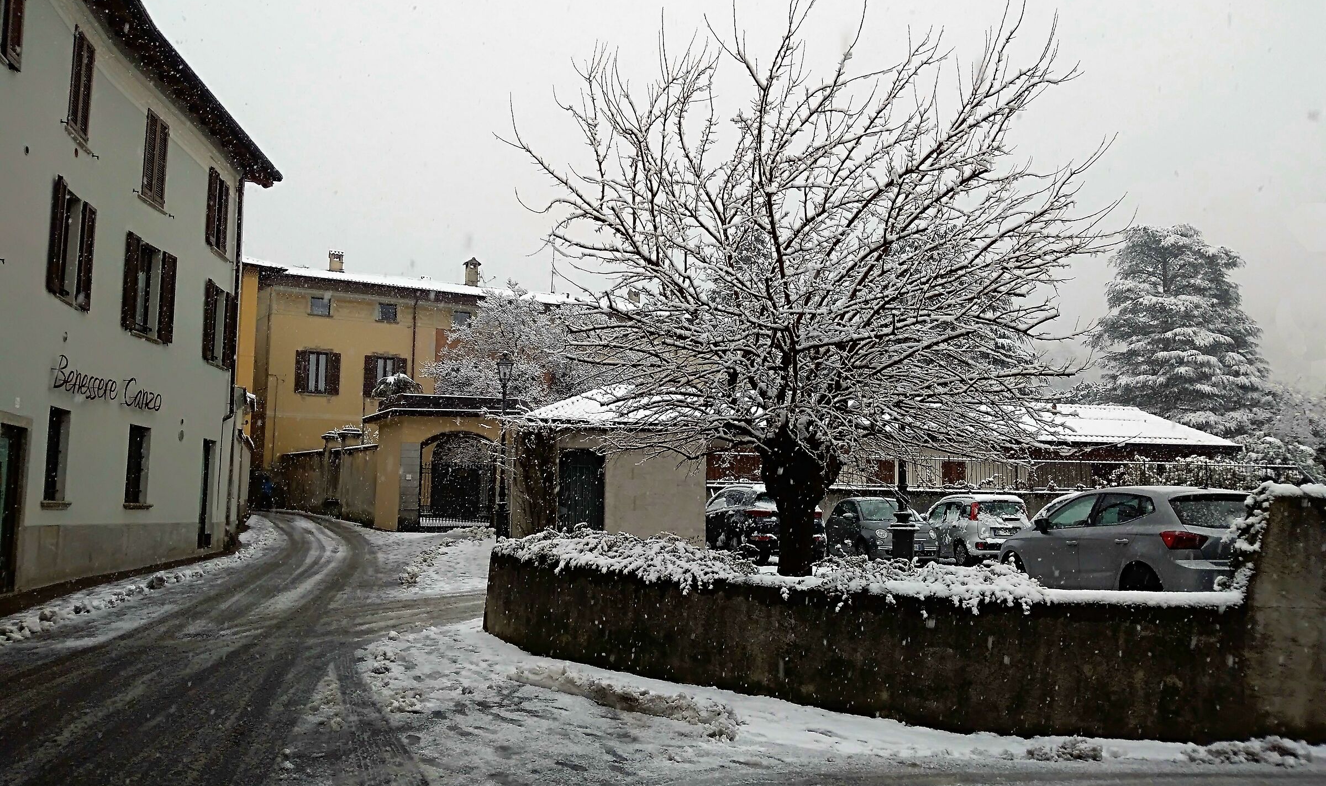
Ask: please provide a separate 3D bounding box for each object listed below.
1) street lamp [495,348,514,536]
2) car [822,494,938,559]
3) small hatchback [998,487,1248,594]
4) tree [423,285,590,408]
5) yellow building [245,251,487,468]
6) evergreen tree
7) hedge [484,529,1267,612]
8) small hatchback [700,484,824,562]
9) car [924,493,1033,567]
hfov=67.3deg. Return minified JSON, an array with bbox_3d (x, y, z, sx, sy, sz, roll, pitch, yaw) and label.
[{"bbox_3d":[-3.850,1.346,24.193,0.450,4.700,0.450,1,-6,0],"label":"street lamp"},{"bbox_3d":[4.987,3.159,23.000,1.630,1.500,3.570,2,-6,-11],"label":"car"},{"bbox_3d":[5.576,1.872,11.750,1.780,1.450,4.060,2,-6,-11],"label":"small hatchback"},{"bbox_3d":[-5.200,0.352,33.155,5.800,8.054,5.600,2,-6,-9],"label":"tree"},{"bbox_3d":[-11.607,0.154,41.406,10.500,10.100,8.000,5,-7,-32],"label":"yellow building"},{"bbox_3d":[28.933,-1.103,55.496,10.300,17.100,10.300,-2,-7,27],"label":"evergreen tree"},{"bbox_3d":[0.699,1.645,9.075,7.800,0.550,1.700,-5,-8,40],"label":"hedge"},{"bbox_3d":[1.969,2.973,22.500,1.810,1.600,4.250,2,-7,-15],"label":"small hatchback"},{"bbox_3d":[7.303,3.212,23.600,1.650,1.570,3.670,2,-6,-9],"label":"car"}]

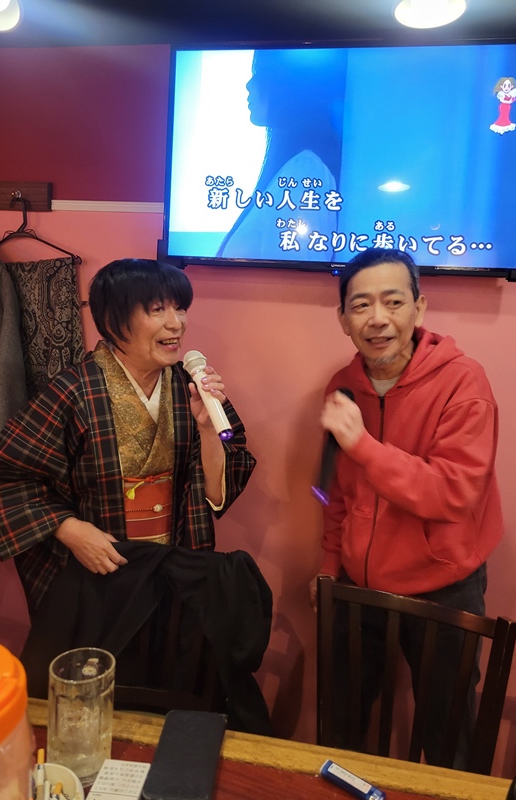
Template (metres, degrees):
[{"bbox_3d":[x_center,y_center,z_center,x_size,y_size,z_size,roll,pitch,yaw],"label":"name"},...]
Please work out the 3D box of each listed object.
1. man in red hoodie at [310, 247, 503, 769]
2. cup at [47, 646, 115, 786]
[{"bbox_3d":[0.335,0.510,1.365,0.450,1.650,0.330,8,9,32],"label":"man in red hoodie"},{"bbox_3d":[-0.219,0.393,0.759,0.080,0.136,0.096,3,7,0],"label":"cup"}]

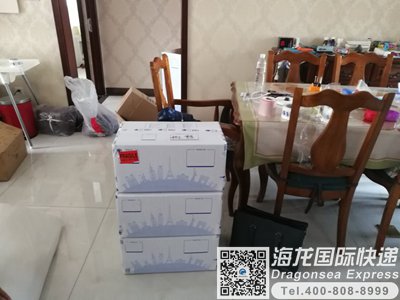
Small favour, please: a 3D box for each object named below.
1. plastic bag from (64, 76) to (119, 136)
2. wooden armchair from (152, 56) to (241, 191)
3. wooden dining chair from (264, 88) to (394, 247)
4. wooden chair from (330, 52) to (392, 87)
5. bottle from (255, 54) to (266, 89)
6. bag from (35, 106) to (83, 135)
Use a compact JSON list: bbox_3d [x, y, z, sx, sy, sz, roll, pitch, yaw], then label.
[{"bbox_3d":[-1.107,-0.457,3.263,0.450,0.570,0.330,-1,25,-5],"label":"plastic bag"},{"bbox_3d":[-0.027,-0.111,2.139,0.580,0.965,0.550,5,26,6],"label":"wooden armchair"},{"bbox_3d":[0.648,0.066,1.818,0.485,0.990,0.606,4,26,4],"label":"wooden dining chair"},{"bbox_3d":[1.236,-0.183,2.364,0.460,0.970,0.560,1,25,-1],"label":"wooden chair"},{"bbox_3d":[0.429,-0.536,2.165,0.066,0.235,0.066,2,25,0],"label":"bottle"},{"bbox_3d":[-1.476,-0.324,3.332,0.410,0.250,0.310,0,25,-3],"label":"bag"}]

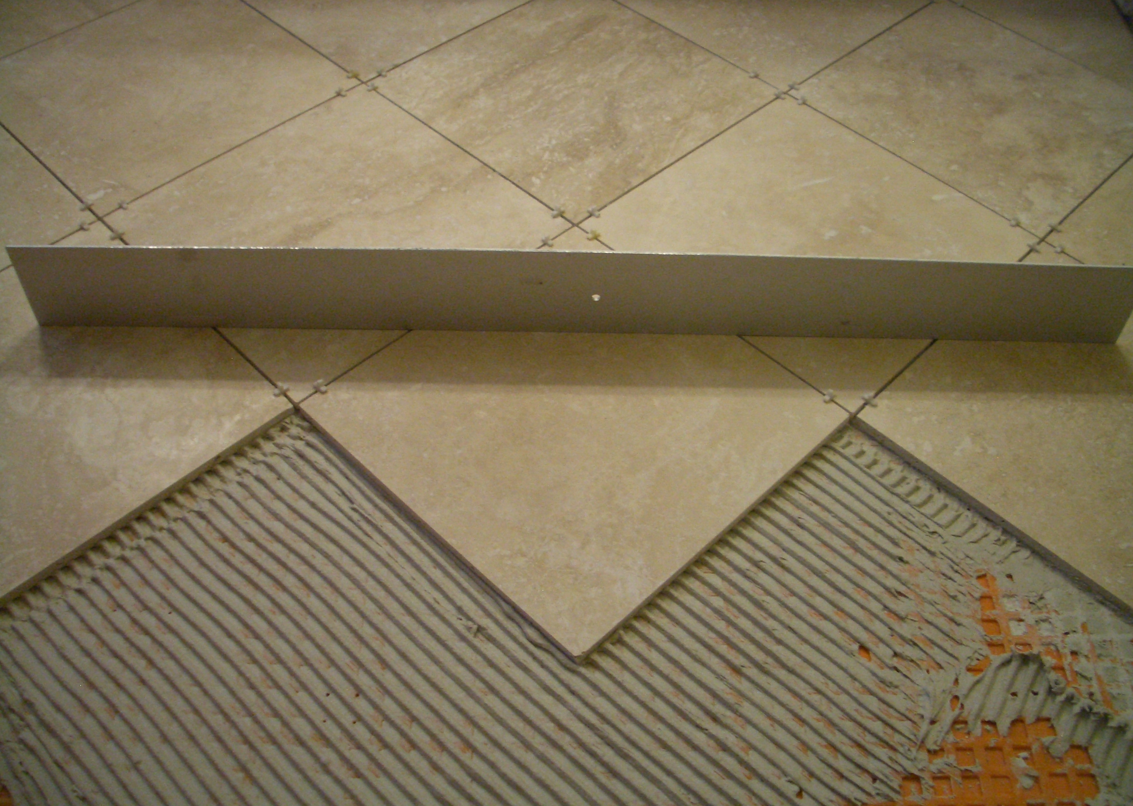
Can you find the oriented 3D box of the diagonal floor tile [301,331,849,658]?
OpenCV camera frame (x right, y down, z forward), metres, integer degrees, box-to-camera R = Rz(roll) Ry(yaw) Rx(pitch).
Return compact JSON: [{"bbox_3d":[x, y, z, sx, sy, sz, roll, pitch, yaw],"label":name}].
[{"bbox_3d":[0.008,0.009,0.909,0.305,0.009,0.305,-37,60,-28],"label":"diagonal floor tile"}]

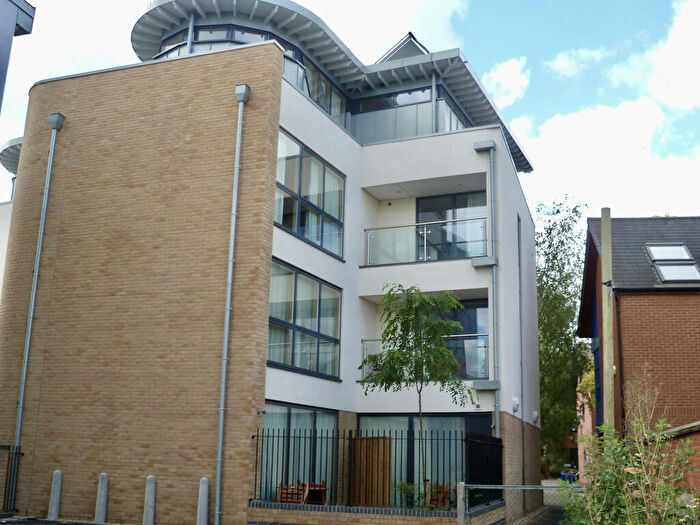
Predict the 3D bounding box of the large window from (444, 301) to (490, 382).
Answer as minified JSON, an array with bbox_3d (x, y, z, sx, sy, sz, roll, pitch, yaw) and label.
[{"bbox_3d":[2.802,2.029,20.305,2.050,2.100,0.120,-5,-15,24],"label":"large window"}]

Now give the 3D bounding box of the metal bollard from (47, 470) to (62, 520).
[{"bbox_3d":[-5.884,4.674,15.843,0.200,0.950,0.200,-4,-15,20],"label":"metal bollard"}]

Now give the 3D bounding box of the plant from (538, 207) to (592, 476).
[{"bbox_3d":[11.380,4.195,43.694,4.800,16.200,4.800,-5,-15,24],"label":"plant"}]

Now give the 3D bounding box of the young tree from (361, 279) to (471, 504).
[{"bbox_3d":[1.307,2.541,14.804,2.100,4.310,2.000,-5,-15,24],"label":"young tree"}]

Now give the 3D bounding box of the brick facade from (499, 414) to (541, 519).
[{"bbox_3d":[4.962,5.843,22.522,0.300,2.520,9.500,-3,-15,18],"label":"brick facade"}]

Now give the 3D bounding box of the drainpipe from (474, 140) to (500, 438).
[{"bbox_3d":[3.307,1.111,18.931,0.550,8.550,0.200,-5,-15,24],"label":"drainpipe"}]

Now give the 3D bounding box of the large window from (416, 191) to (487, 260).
[{"bbox_3d":[2.828,-0.850,21.034,2.250,2.100,0.120,-5,-15,24],"label":"large window"}]

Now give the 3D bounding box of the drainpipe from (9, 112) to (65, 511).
[{"bbox_3d":[-7.041,0.841,17.619,0.320,9.050,0.250,-4,-15,20],"label":"drainpipe"}]

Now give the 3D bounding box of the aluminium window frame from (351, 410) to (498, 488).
[{"bbox_3d":[1.748,4.695,18.892,3.450,2.120,0.140,-5,-15,24],"label":"aluminium window frame"}]

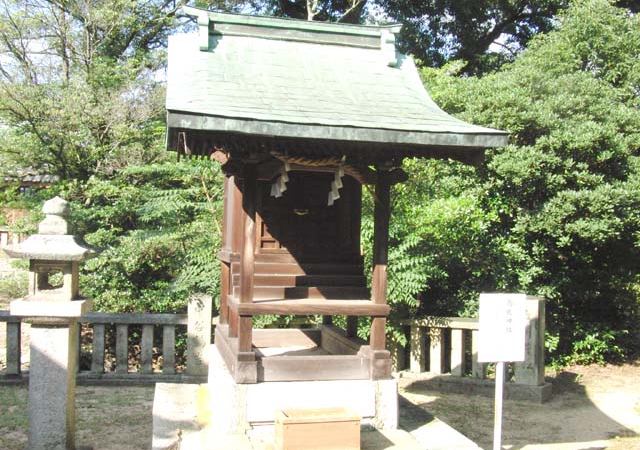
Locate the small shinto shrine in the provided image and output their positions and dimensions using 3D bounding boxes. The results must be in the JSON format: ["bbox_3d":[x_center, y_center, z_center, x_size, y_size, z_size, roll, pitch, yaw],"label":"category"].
[{"bbox_3d":[-0.173,-0.426,6.745,2.608,3.573,3.470,2,-2,-13],"label":"small shinto shrine"}]

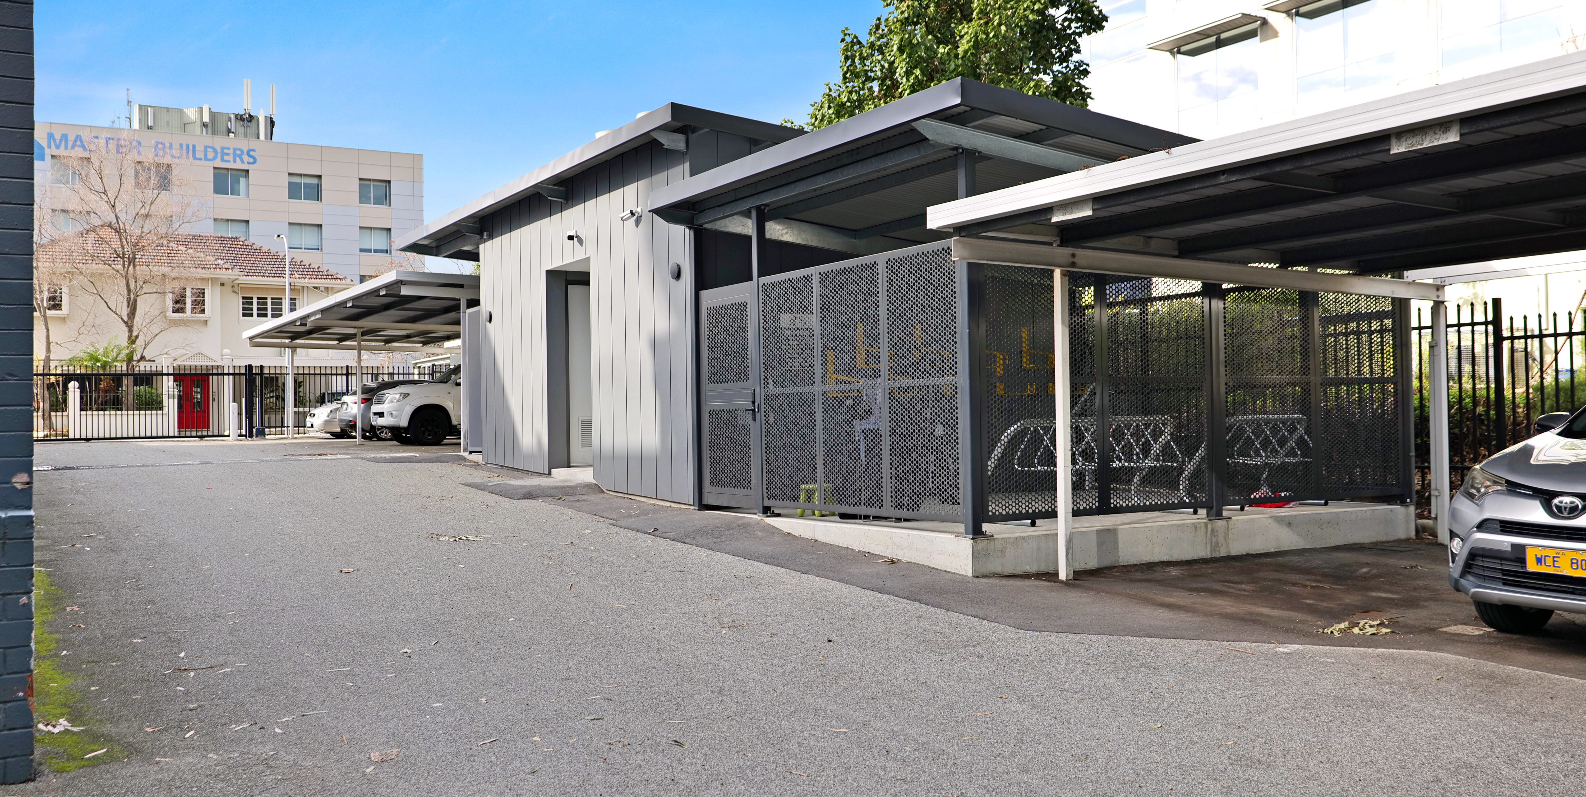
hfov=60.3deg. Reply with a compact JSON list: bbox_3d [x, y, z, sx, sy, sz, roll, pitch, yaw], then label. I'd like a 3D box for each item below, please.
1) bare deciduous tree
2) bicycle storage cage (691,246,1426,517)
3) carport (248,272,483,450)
[{"bbox_3d":[-22.721,-3.841,46.500,5.300,9.800,5.300,-1,-1,-26],"label":"bare deciduous tree"},{"bbox_3d":[2.474,-0.080,13.229,5.200,2.160,4.300,-1,-1,-30],"label":"bicycle storage cage"},{"bbox_3d":[-7.705,-0.427,30.110,5.950,2.900,15.900,-1,-1,-30],"label":"carport"}]

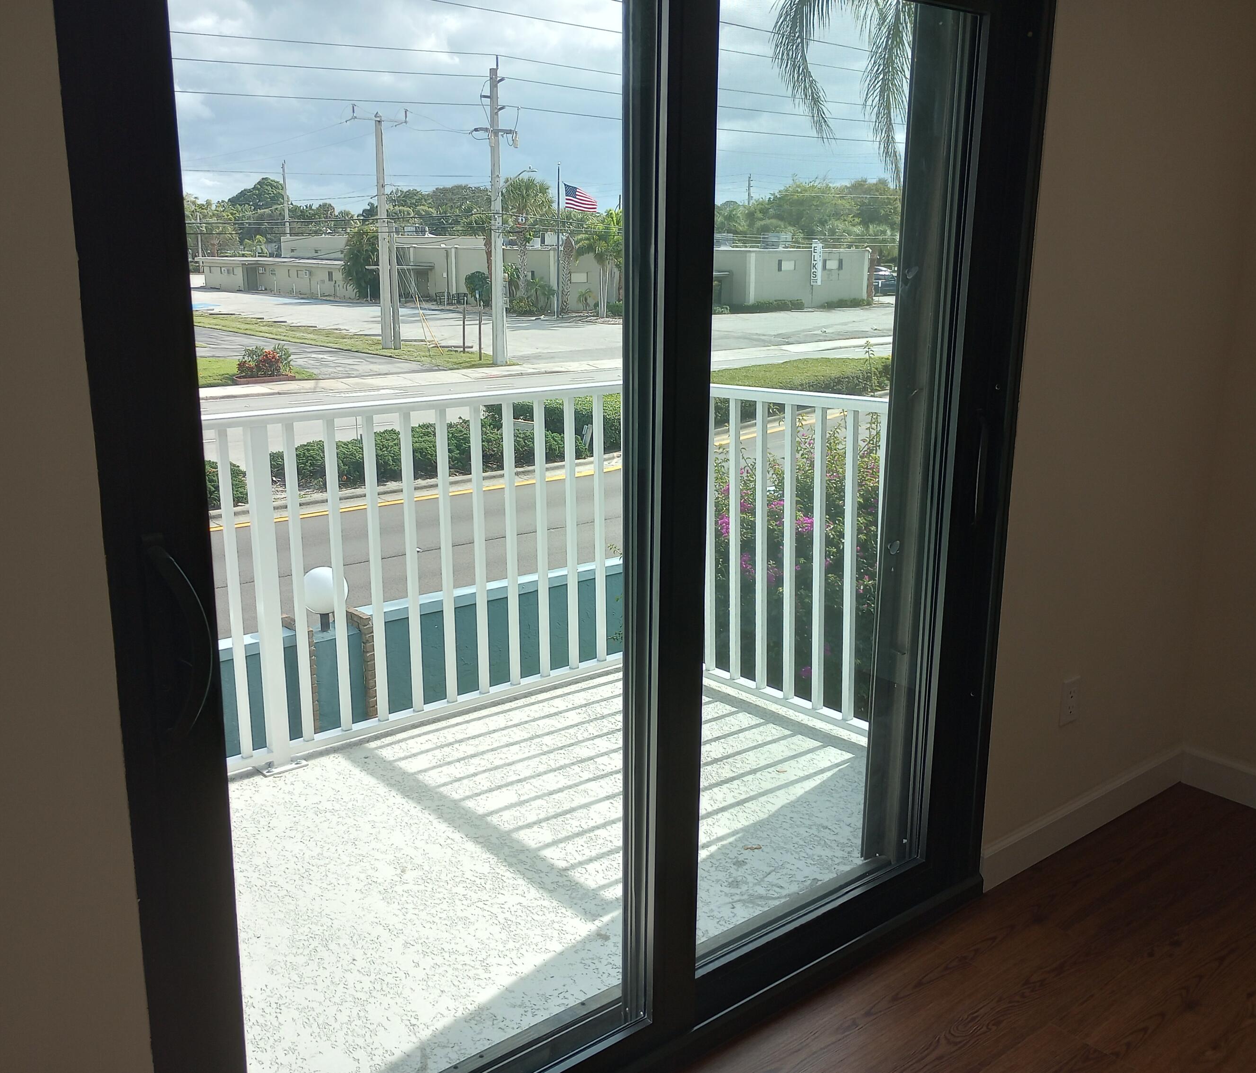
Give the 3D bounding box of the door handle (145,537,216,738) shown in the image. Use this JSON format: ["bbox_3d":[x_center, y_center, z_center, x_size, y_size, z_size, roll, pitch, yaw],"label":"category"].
[{"bbox_3d":[-0.529,0.125,1.375,0.048,0.245,0.050,-10,17,-37],"label":"door handle"}]

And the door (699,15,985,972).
[{"bbox_3d":[0.389,-0.091,2.197,0.780,1.880,0.060,-10,17,-37],"label":"door"}]

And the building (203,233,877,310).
[{"bbox_3d":[-9.116,-23.256,100.000,30.000,5.200,48.000,-12,18,-41],"label":"building"}]

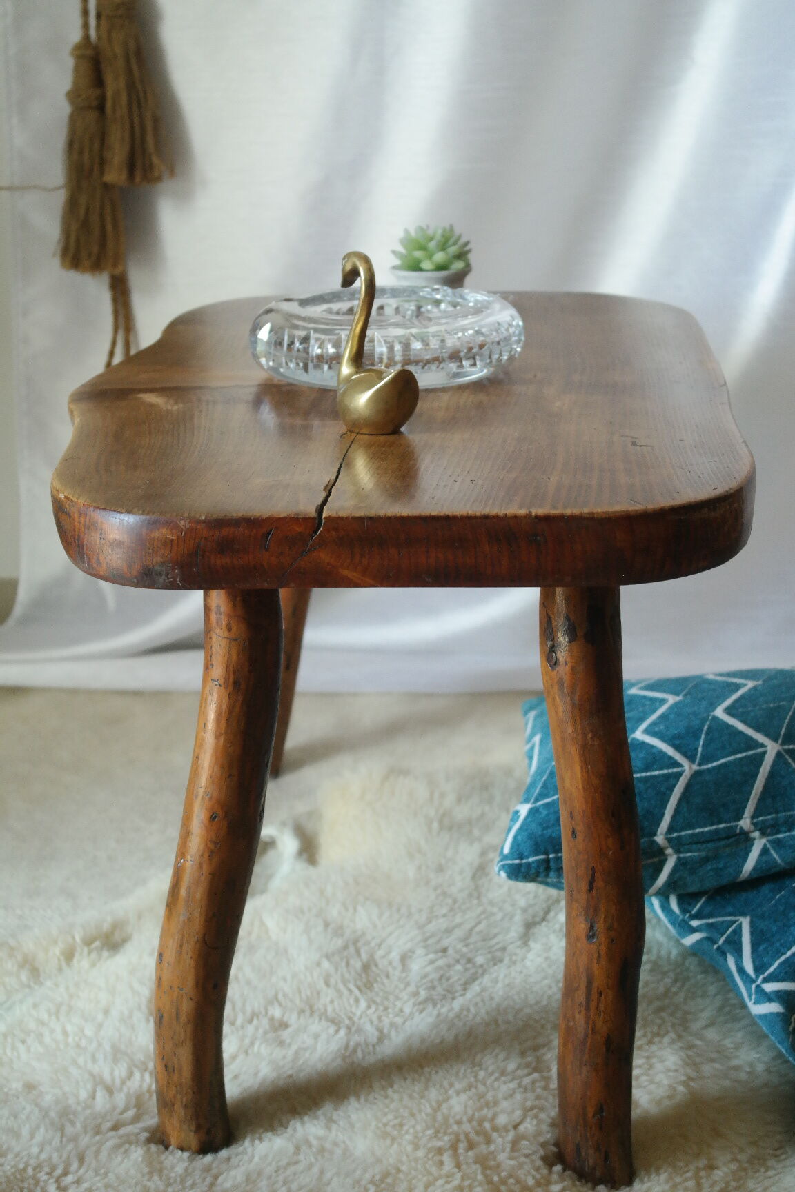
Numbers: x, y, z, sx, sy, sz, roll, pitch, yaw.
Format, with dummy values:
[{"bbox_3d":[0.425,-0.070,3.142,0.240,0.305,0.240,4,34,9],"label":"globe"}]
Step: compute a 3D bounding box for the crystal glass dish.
[{"bbox_3d":[-0.007,-0.179,1.321,0.188,0.047,0.188,0,17,0],"label":"crystal glass dish"}]

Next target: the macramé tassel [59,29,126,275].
[{"bbox_3d":[-0.279,-0.406,1.758,0.060,0.222,0.055,0,17,0],"label":"macramé tassel"}]

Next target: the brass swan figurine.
[{"bbox_3d":[-0.012,-0.151,1.133,0.042,0.105,0.060,-15,23,-41],"label":"brass swan figurine"}]

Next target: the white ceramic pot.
[{"bbox_3d":[0.025,-0.236,1.509,0.064,0.047,0.064,0,17,0],"label":"white ceramic pot"}]

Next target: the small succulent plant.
[{"bbox_3d":[0.026,-0.273,1.498,0.063,0.041,0.063,0,17,0],"label":"small succulent plant"}]

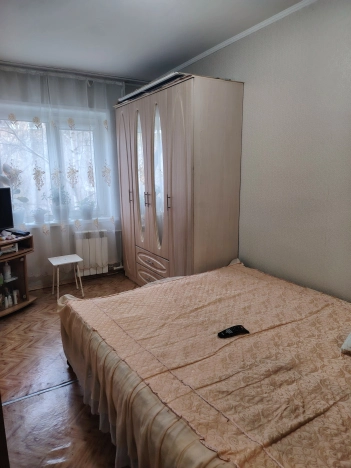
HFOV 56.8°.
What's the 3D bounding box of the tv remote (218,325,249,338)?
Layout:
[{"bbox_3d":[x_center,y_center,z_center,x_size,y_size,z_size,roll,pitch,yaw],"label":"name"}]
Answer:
[{"bbox_3d":[0.320,0.549,1.809,0.168,0.021,0.062,-6,13,-23],"label":"tv remote"}]

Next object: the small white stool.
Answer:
[{"bbox_3d":[-1.216,0.491,3.660,0.310,0.428,0.295,-8,14,-31],"label":"small white stool"}]

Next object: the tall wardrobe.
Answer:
[{"bbox_3d":[-0.039,-0.364,3.540,0.524,2.106,1.597,-8,14,-31],"label":"tall wardrobe"}]

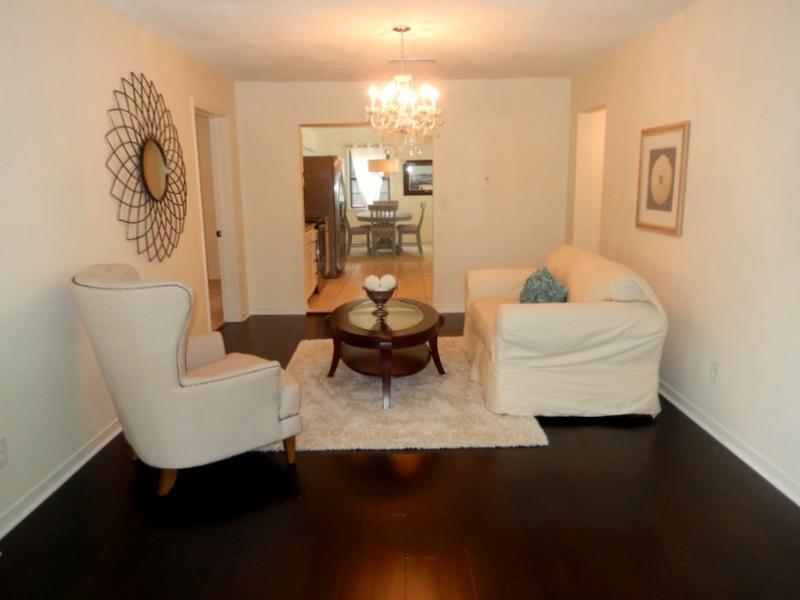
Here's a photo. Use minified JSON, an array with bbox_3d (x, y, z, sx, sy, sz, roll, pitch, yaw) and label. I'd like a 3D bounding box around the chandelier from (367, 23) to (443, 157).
[{"bbox_3d":[0.027,-1.411,3.972,0.520,0.852,0.520,-1,11,0],"label":"chandelier"}]

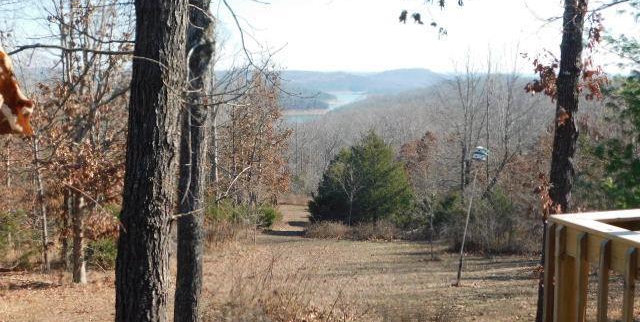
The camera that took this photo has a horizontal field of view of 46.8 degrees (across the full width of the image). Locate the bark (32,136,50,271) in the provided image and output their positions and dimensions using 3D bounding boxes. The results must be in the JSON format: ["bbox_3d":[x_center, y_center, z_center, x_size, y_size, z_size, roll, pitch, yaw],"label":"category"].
[{"bbox_3d":[-8.398,1.342,22.300,0.340,4.200,0.300,-2,7,-21],"label":"bark"}]

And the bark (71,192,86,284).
[{"bbox_3d":[-6.695,2.121,20.500,0.370,2.550,0.360,-2,6,-18],"label":"bark"}]

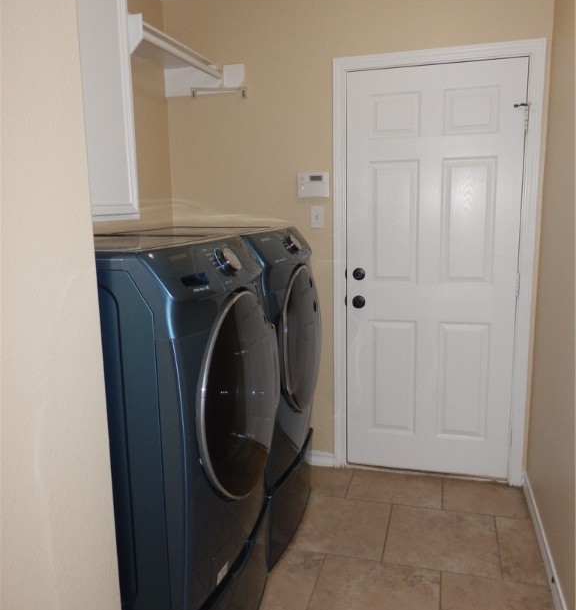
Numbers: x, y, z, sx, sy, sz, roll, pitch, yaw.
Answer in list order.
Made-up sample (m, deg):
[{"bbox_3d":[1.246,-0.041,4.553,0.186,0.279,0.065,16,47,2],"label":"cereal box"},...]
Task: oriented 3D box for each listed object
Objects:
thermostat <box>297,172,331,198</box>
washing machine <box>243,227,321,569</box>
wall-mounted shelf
[{"bbox_3d":[0.129,-0.612,2.824,0.160,0.131,0.030,2,10,15],"label":"thermostat"},{"bbox_3d":[-0.271,0.336,2.463,0.820,1.322,0.688,2,10,15],"label":"washing machine"},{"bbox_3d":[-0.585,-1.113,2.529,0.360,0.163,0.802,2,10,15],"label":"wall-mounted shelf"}]

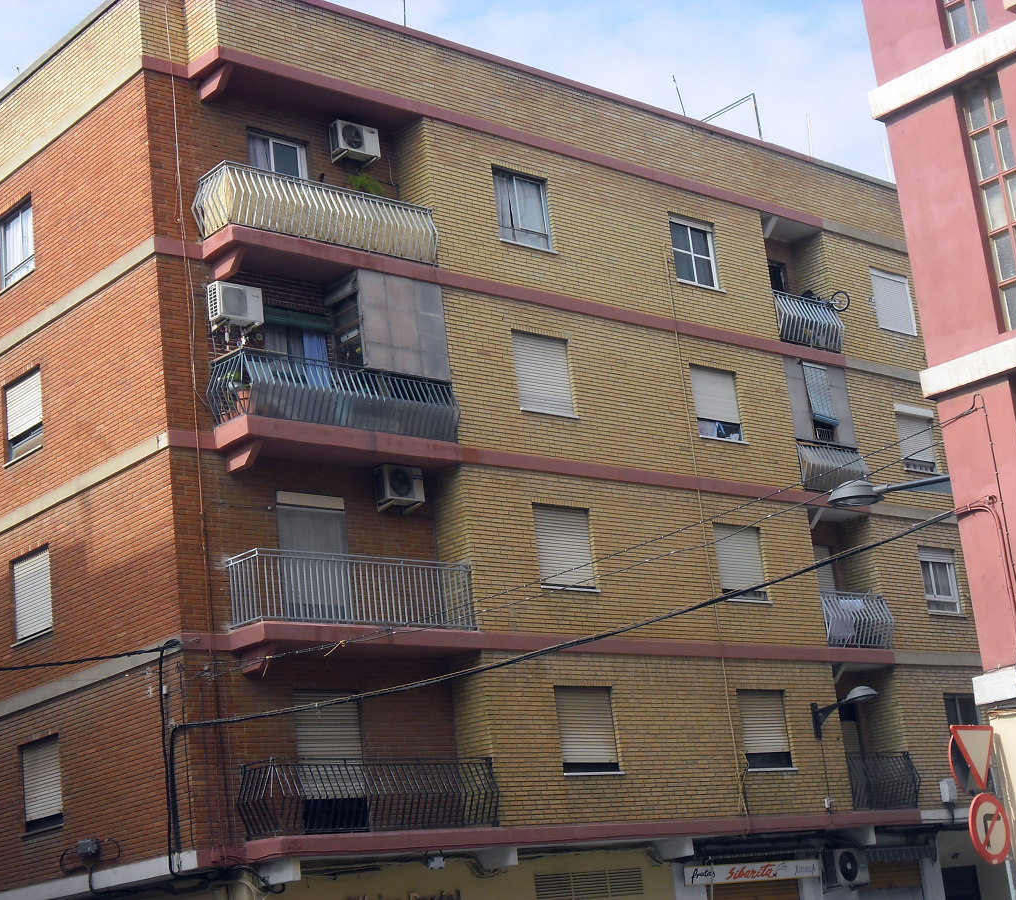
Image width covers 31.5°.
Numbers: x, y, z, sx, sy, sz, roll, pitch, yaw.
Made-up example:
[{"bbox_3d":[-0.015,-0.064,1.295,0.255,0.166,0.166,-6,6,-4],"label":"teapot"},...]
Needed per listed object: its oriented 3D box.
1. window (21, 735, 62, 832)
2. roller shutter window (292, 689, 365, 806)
[{"bbox_3d":[-6.601,4.793,25.781,0.150,1.288,1.187,8,-21,-42],"label":"window"},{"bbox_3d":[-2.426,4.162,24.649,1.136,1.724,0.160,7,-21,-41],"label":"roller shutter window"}]

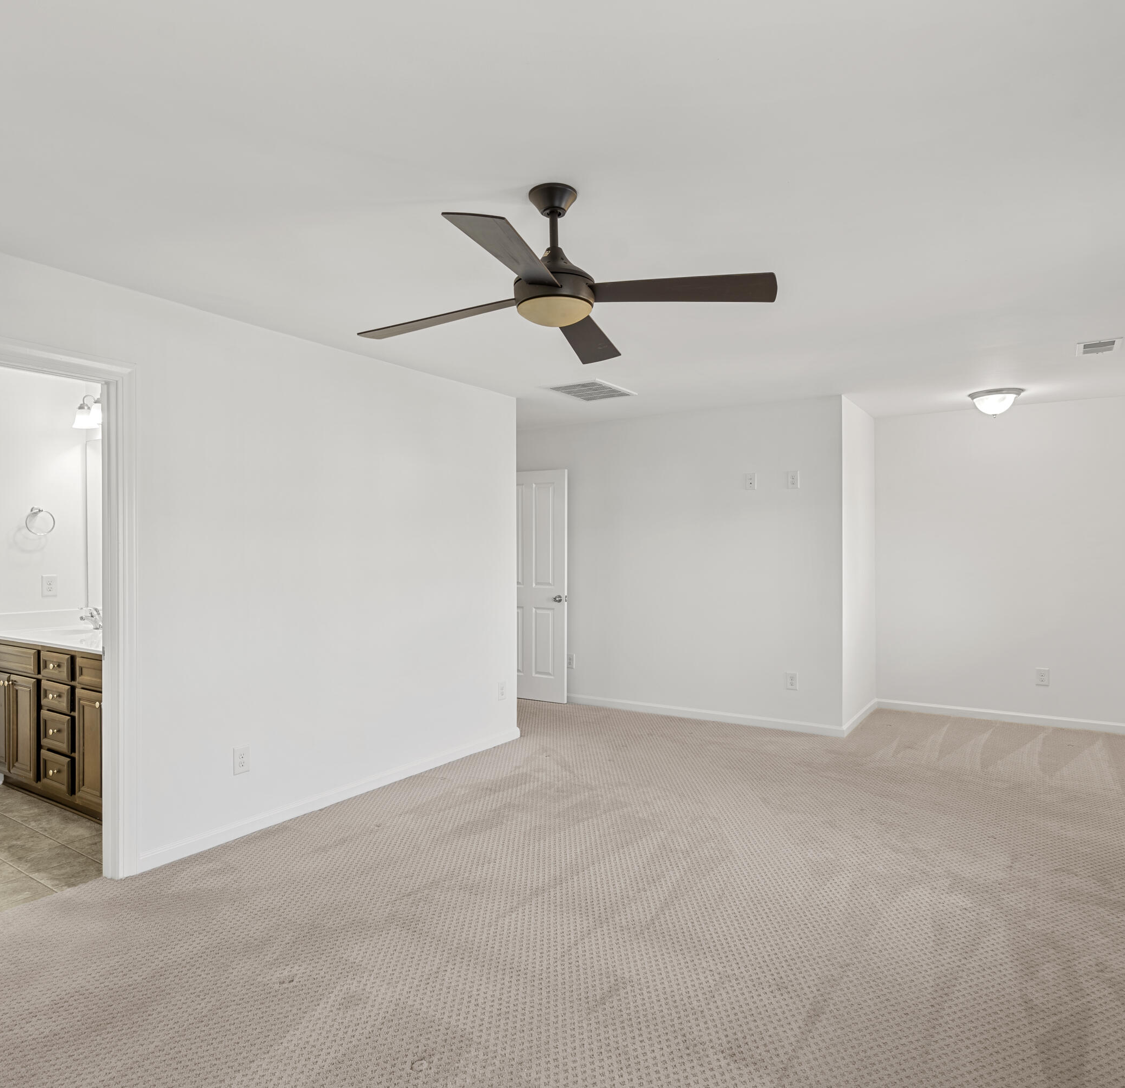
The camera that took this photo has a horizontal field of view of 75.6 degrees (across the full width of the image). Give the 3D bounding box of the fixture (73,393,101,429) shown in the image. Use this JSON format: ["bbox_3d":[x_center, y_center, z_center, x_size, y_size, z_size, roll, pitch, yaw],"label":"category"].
[{"bbox_3d":[-2.818,-0.801,4.378,0.380,0.220,0.180,-1,0,33],"label":"fixture"}]

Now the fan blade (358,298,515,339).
[{"bbox_3d":[-0.392,-0.703,2.282,0.510,0.015,0.140,-7,9,16],"label":"fan blade"}]

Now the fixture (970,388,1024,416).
[{"bbox_3d":[3.001,-0.967,5.018,0.335,0.185,0.340,-1,0,33],"label":"fixture"}]

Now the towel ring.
[{"bbox_3d":[-3.154,-0.134,4.372,0.075,0.170,0.145,-1,0,33],"label":"towel ring"}]

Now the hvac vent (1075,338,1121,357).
[{"bbox_3d":[2.914,-1.056,3.946,0.198,0.020,0.310,-1,0,33],"label":"hvac vent"}]

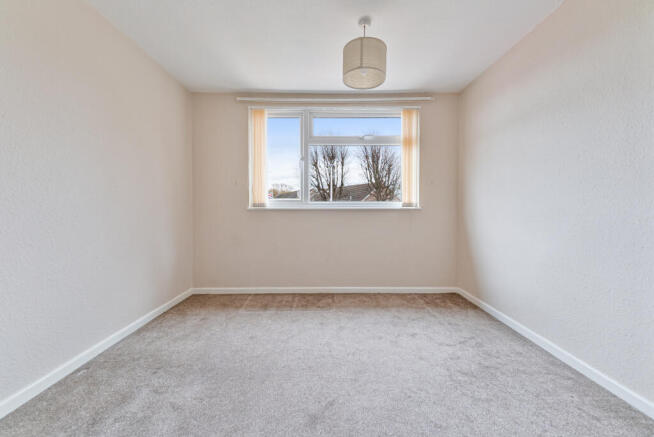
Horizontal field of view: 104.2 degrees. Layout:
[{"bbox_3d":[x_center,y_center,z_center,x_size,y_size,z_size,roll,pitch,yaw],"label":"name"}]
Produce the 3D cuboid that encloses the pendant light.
[{"bbox_3d":[0.272,-1.209,1.827,0.304,0.407,0.304,0,2,0],"label":"pendant light"}]

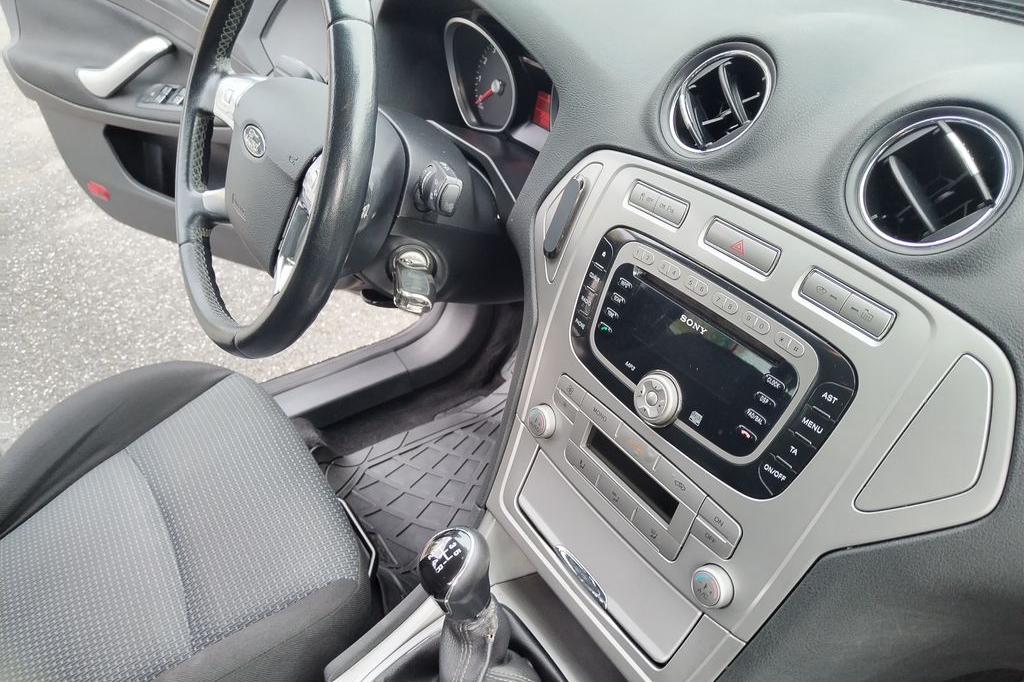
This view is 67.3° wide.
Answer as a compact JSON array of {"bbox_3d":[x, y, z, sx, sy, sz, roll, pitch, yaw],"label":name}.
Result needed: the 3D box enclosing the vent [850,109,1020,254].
[{"bbox_3d":[0.234,-0.087,0.426,0.032,0.085,0.085,22,14,-44],"label":"vent"}]

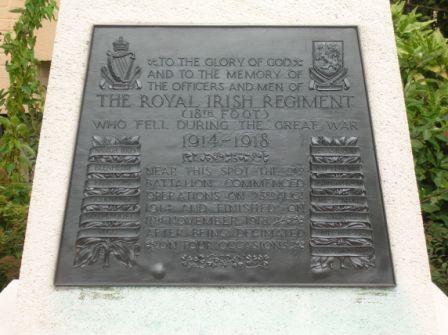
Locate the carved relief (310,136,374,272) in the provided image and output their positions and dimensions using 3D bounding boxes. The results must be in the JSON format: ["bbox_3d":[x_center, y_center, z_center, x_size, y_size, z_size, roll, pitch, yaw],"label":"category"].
[{"bbox_3d":[0.273,0.083,2.676,0.150,0.312,0.025,0,-8,0],"label":"carved relief"}]

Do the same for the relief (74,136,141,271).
[{"bbox_3d":[-0.266,0.078,2.676,0.157,0.303,0.025,0,-8,0],"label":"relief"}]

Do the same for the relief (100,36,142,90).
[{"bbox_3d":[-0.239,-0.242,2.727,0.099,0.130,0.015,0,-8,0],"label":"relief"}]

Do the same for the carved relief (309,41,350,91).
[{"bbox_3d":[0.246,-0.237,2.726,0.096,0.121,0.015,0,-8,0],"label":"carved relief"}]

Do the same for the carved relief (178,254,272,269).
[{"bbox_3d":[0.004,0.213,2.664,0.203,0.033,0.012,0,-8,0],"label":"carved relief"}]

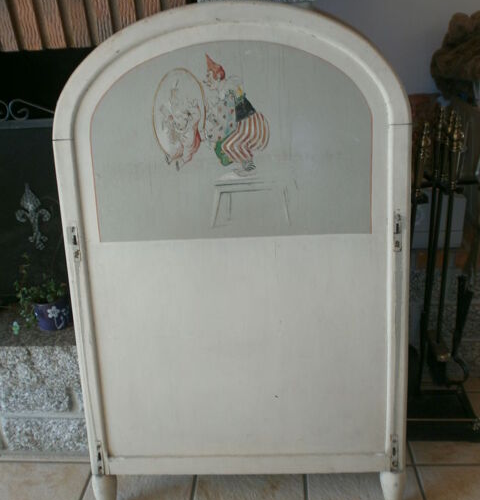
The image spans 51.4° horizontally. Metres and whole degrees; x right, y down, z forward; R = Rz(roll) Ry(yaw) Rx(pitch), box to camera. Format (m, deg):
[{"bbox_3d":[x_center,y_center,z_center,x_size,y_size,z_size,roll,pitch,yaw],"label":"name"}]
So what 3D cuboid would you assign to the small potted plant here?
[{"bbox_3d":[-0.543,0.110,1.383,0.150,0.216,0.130,-2,25,5],"label":"small potted plant"}]

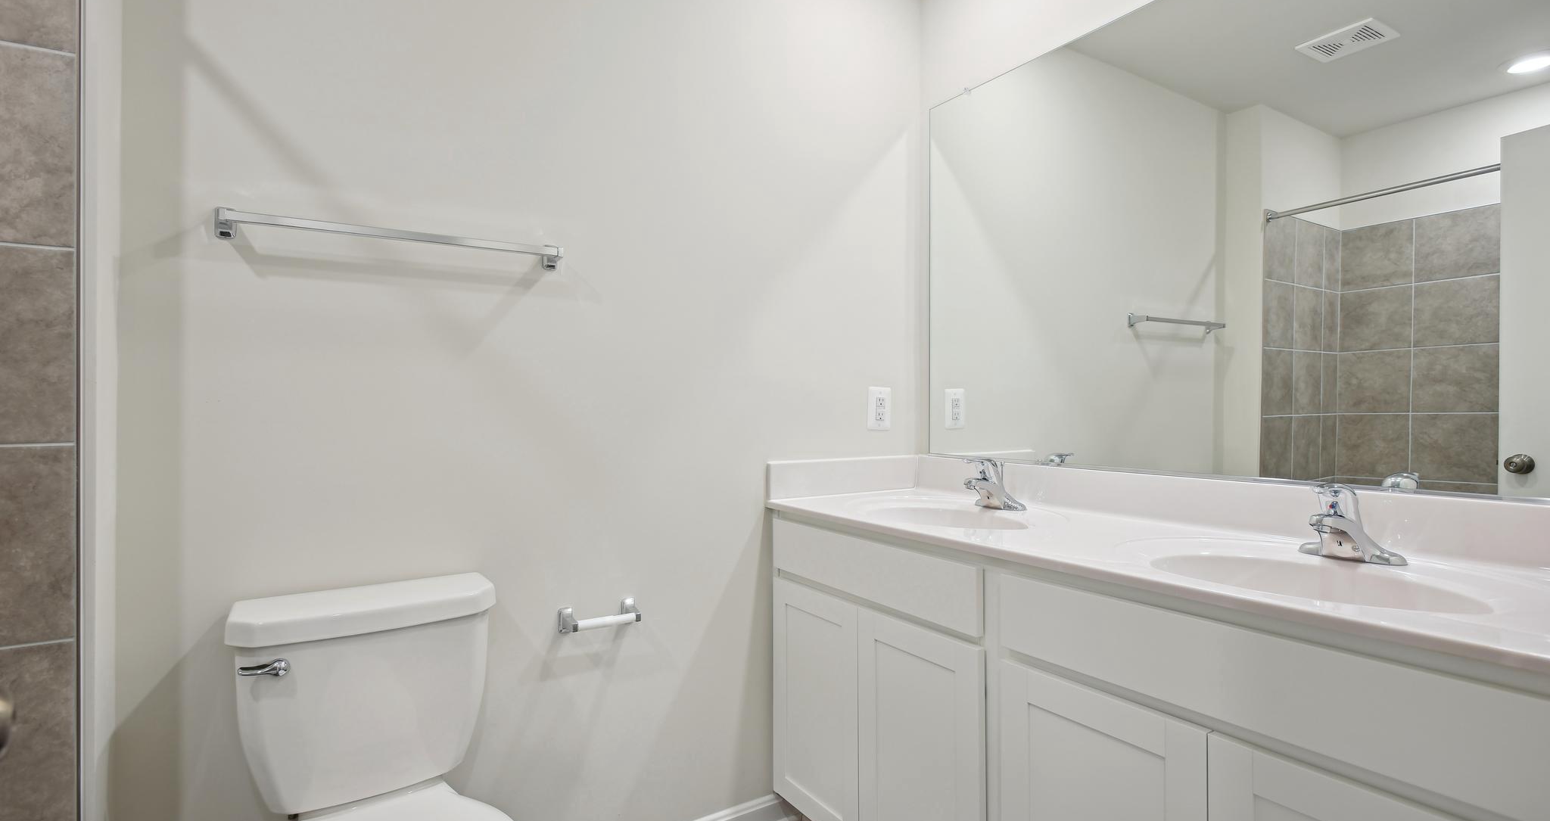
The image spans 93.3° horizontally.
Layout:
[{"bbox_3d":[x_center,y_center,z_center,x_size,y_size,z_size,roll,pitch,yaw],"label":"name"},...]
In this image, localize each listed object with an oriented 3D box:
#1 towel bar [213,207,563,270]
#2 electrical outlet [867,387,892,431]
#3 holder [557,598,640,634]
[{"bbox_3d":[-0.738,-0.344,1.467,0.618,0.058,0.073,0,0,-33],"label":"towel bar"},{"bbox_3d":[0.315,-0.004,2.182,0.088,0.131,0.008,0,0,-33],"label":"electrical outlet"},{"bbox_3d":[-0.397,0.481,1.687,0.184,0.057,0.073,0,0,-33],"label":"holder"}]

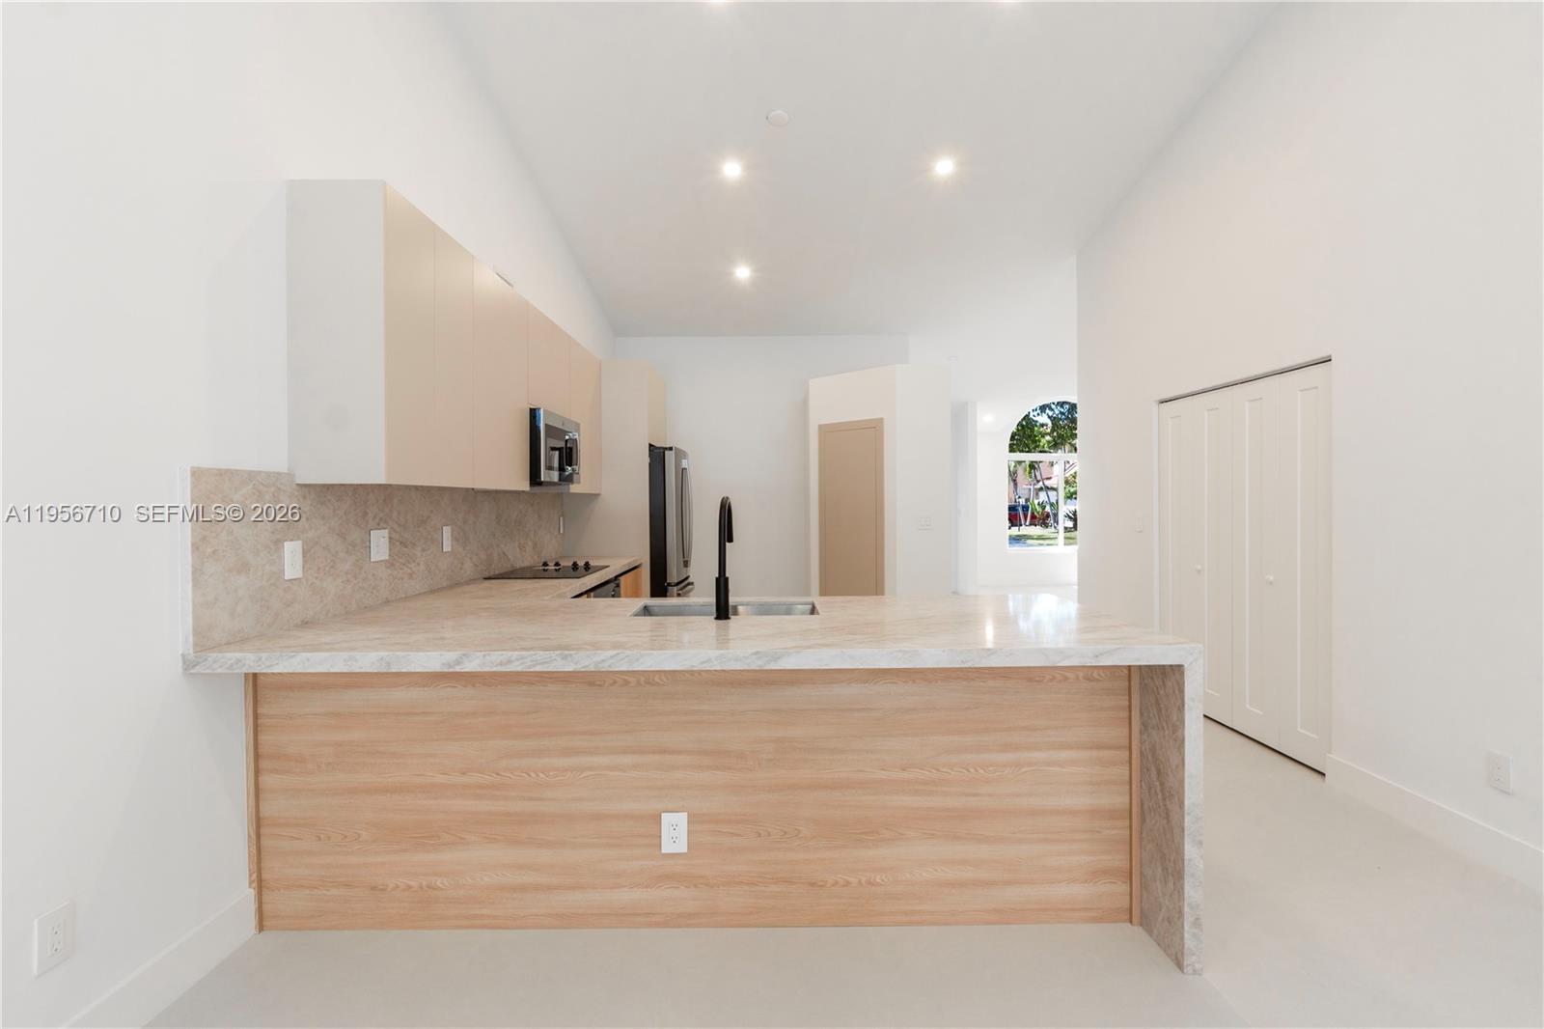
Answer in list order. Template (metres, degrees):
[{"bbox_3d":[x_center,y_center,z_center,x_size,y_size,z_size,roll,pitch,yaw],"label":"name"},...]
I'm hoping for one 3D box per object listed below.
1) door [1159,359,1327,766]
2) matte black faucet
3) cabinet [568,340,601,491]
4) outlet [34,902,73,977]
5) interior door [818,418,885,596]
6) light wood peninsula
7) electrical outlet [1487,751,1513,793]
[{"bbox_3d":[2.623,0.246,3.930,0.040,1.955,1.390,0,1,0],"label":"door"},{"bbox_3d":[-0.167,0.150,2.498,0.062,0.425,0.255,0,1,3],"label":"matte black faucet"},{"bbox_3d":[-1.471,-0.659,4.819,0.335,1.020,0.780,0,1,0],"label":"cabinet"},{"bbox_3d":[-1.622,0.963,1.554,0.009,0.124,0.079,0,1,0],"label":"outlet"},{"bbox_3d":[0.681,0.204,5.995,0.040,2.010,0.725,-1,1,-44],"label":"interior door"},{"bbox_3d":[-0.214,0.824,2.435,2.830,0.922,1.050,0,1,0],"label":"light wood peninsula"},{"bbox_3d":[2.566,0.908,2.421,0.009,0.124,0.079,0,1,0],"label":"electrical outlet"}]

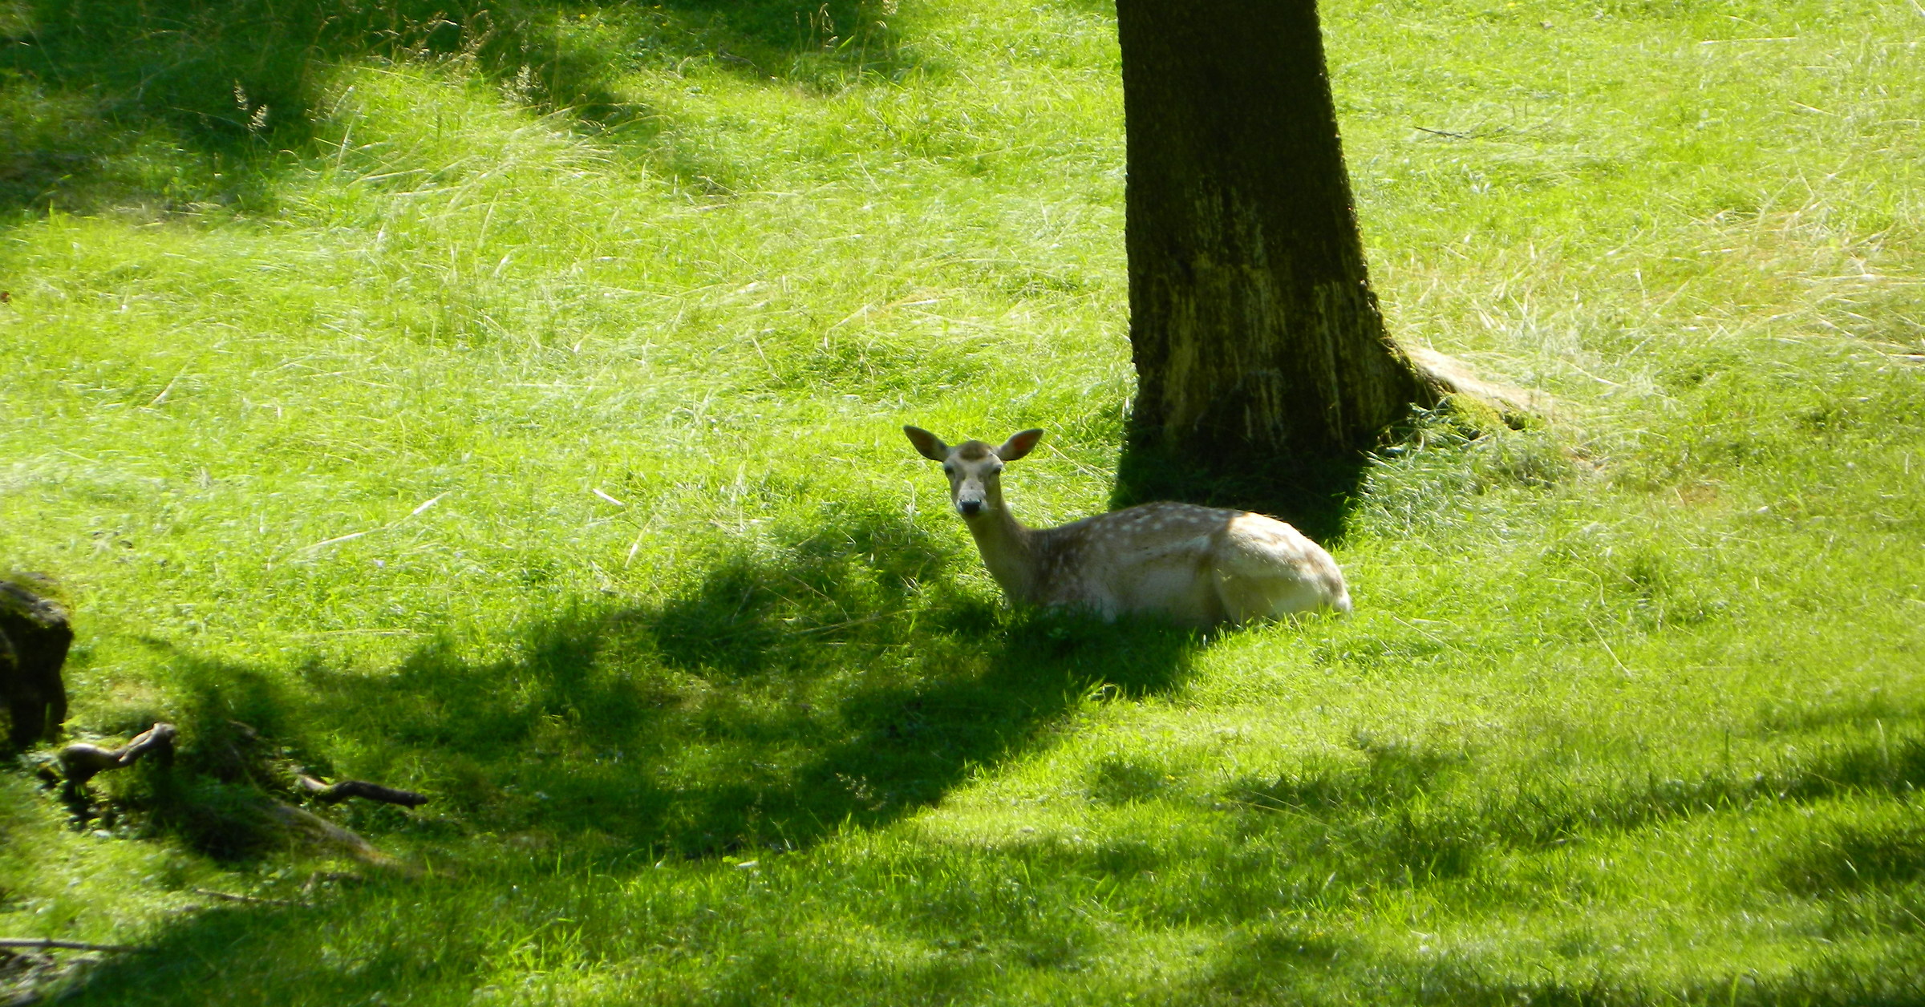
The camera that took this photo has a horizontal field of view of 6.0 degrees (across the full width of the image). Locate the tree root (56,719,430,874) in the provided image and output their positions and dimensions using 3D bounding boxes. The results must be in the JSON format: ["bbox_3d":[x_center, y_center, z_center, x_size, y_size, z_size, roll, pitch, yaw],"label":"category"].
[{"bbox_3d":[-1.659,0.675,42.400,0.840,0.240,0.450,-2,11,0],"label":"tree root"}]

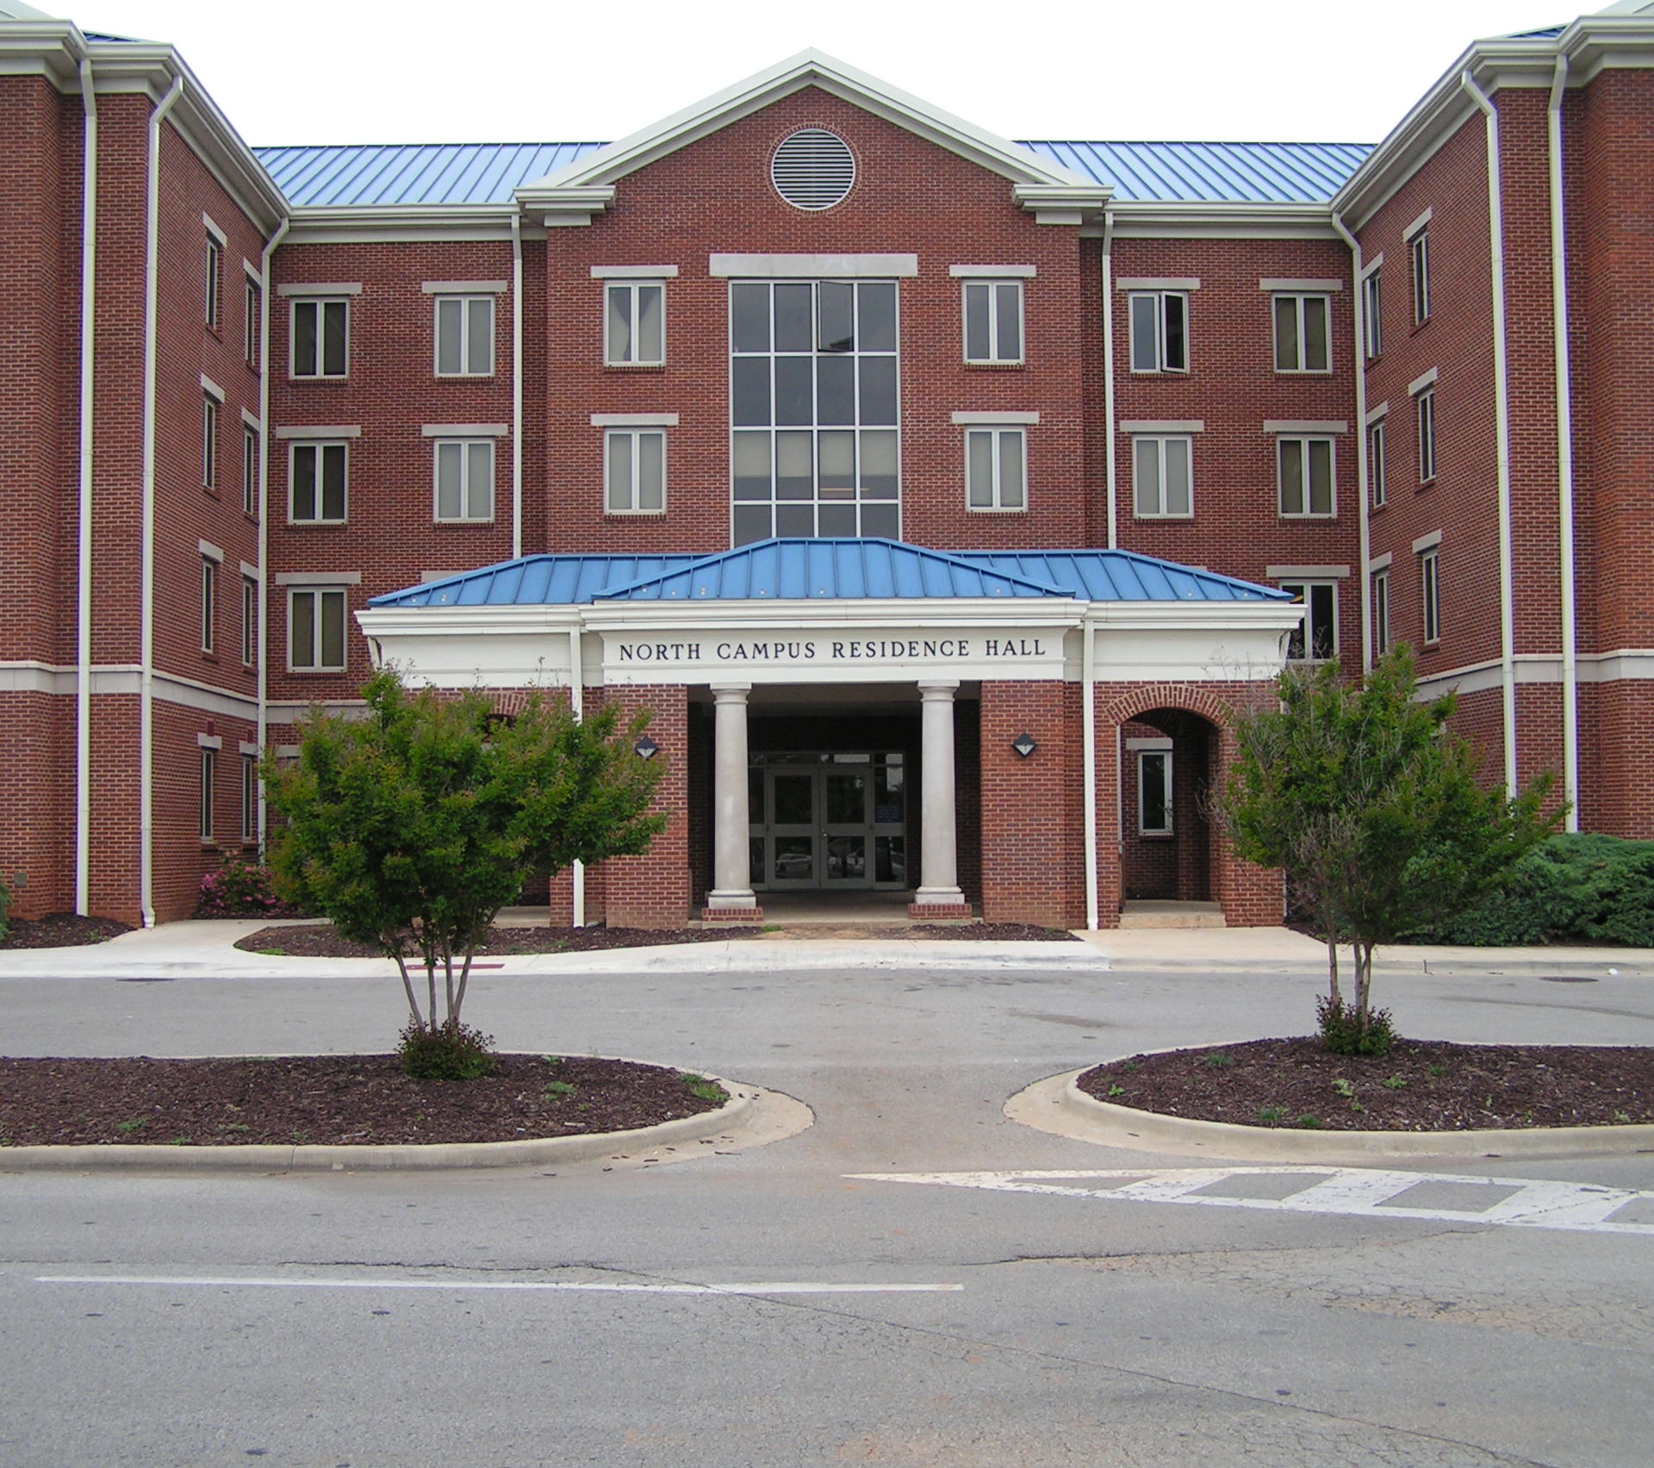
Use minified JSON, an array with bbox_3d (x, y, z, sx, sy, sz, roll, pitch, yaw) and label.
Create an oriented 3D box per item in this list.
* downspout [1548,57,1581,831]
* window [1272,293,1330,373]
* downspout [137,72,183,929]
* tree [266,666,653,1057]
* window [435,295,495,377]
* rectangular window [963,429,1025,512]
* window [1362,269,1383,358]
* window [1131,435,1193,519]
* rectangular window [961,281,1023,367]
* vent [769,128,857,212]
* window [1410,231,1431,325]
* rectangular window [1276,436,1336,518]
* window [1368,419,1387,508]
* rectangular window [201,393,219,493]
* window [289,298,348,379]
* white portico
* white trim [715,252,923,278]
[{"bbox_3d":[10.750,-3.680,31.101,0.180,12.298,0.480,0,-3,-1],"label":"downspout"},{"bbox_3d":[8.709,-7.332,39.355,1.080,1.490,0.130,0,-3,-1],"label":"window"},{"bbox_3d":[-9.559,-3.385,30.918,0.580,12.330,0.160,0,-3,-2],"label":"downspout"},{"bbox_3d":[-2.162,0.802,12.814,2.396,2.367,2.200,0,-3,-2],"label":"tree"},{"bbox_3d":[-6.569,-7.215,39.041,1.090,1.510,0.130,0,-3,-1],"label":"window"},{"bbox_3d":[3.011,-4.695,38.234,1.060,1.502,0.120,0,-3,-1],"label":"rectangular window"},{"bbox_3d":[9.959,-7.478,38.741,0.140,1.527,1.068,0,-3,-1],"label":"window"},{"bbox_3d":[6.140,-4.682,39.171,1.090,1.510,0.130,0,-3,-1],"label":"window"},{"bbox_3d":[2.974,-7.336,38.224,1.050,1.500,0.120,0,-3,-1],"label":"rectangular window"},{"bbox_3d":[-0.243,-10.150,38.709,1.514,1.514,0.120,0,-3,-1],"label":"vent"},{"bbox_3d":[9.920,-7.530,35.615,0.120,1.502,1.060,0,-3,-1],"label":"window"},{"bbox_3d":[8.831,-4.754,39.679,1.068,1.527,0.140,0,-3,-1],"label":"rectangular window"},{"bbox_3d":[9.894,-4.757,38.278,0.120,1.502,1.060,0,-3,-1],"label":"window"},{"bbox_3d":[-10.125,-4.720,35.112,0.120,1.500,1.050,0,-3,-1],"label":"rectangular window"},{"bbox_3d":[-9.183,-7.187,38.986,1.050,1.500,0.120,0,-3,-1],"label":"window"},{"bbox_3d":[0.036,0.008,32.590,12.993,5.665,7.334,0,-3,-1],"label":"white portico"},{"bbox_3d":[-0.233,-8.405,38.618,3.714,0.395,0.120,0,-3,-1],"label":"white trim"}]

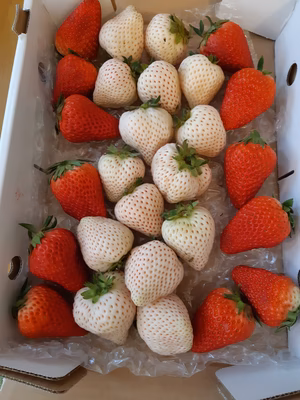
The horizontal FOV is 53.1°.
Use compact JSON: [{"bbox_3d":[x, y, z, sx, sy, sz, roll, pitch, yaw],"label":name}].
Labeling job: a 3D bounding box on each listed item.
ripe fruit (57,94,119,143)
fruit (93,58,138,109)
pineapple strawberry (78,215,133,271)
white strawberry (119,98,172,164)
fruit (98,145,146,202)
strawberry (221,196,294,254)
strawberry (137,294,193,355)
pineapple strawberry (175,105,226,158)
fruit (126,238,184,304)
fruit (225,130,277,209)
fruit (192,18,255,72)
[{"bbox_3d":[-0.057,-0.075,0.279,0.059,0.041,0.043,13,75,1],"label":"ripe fruit"},{"bbox_3d":[-0.033,-0.110,0.284,0.042,0.040,0.048,25,68,6],"label":"fruit"},{"bbox_3d":[-0.036,0.036,0.247,0.043,0.041,0.051,-42,91,-6],"label":"pineapple strawberry"},{"bbox_3d":[-0.004,-0.062,0.271,0.050,0.045,0.062,2,84,1],"label":"white strawberry"},{"bbox_3d":[-0.024,-0.023,0.265,0.042,0.039,0.052,5,84,1],"label":"fruit"},{"bbox_3d":[0.088,0.021,0.247,0.067,0.037,0.040,-28,78,-3],"label":"strawberry"},{"bbox_3d":[0.011,0.096,0.235,0.042,0.039,0.048,-21,70,-2],"label":"strawberry"},{"bbox_3d":[0.045,-0.062,0.271,0.044,0.042,0.049,-44,88,-11],"label":"pineapple strawberry"},{"bbox_3d":[0.004,0.057,0.236,0.045,0.042,0.050,14,51,5],"label":"fruit"},{"bbox_3d":[0.089,-0.027,0.266,0.044,0.041,0.071,16,81,4],"label":"fruit"},{"bbox_3d":[0.070,-0.146,0.284,0.043,0.040,0.056,-42,80,-6],"label":"fruit"}]

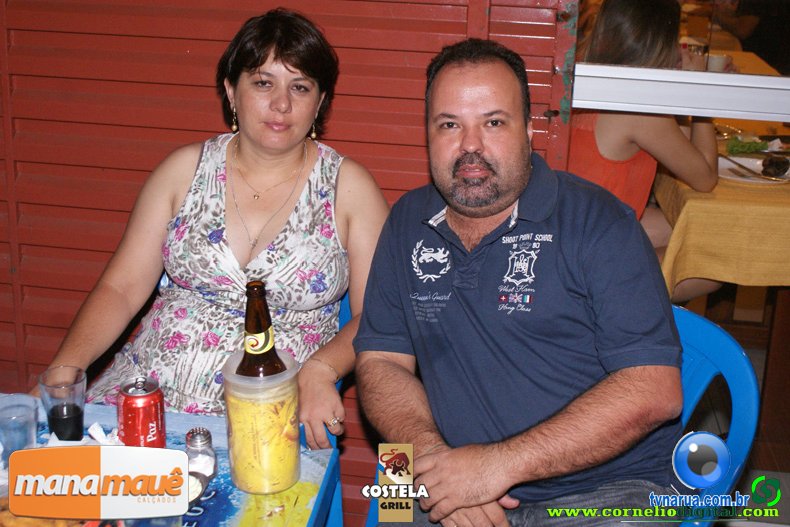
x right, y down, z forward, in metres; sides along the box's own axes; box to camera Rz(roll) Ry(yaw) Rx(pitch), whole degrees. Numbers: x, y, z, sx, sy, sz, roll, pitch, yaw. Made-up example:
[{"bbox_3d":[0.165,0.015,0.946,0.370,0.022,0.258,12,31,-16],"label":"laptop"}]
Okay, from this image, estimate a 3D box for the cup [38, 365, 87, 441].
[{"bbox_3d":[-0.500,0.218,1.496,0.068,0.102,0.068,1,18,0],"label":"cup"}]

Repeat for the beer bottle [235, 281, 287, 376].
[{"bbox_3d":[-0.186,0.164,1.367,0.075,0.287,0.075,0,19,0],"label":"beer bottle"}]

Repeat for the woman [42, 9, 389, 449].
[{"bbox_3d":[-0.286,0.244,1.626,0.580,1.280,0.680,4,17,4],"label":"woman"}]

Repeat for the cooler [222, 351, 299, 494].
[{"bbox_3d":[-0.184,0.223,1.388,0.105,0.175,0.105,1,18,0],"label":"cooler"}]

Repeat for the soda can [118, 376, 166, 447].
[{"bbox_3d":[-0.364,0.232,1.418,0.066,0.122,0.066,2,17,-1],"label":"soda can"}]

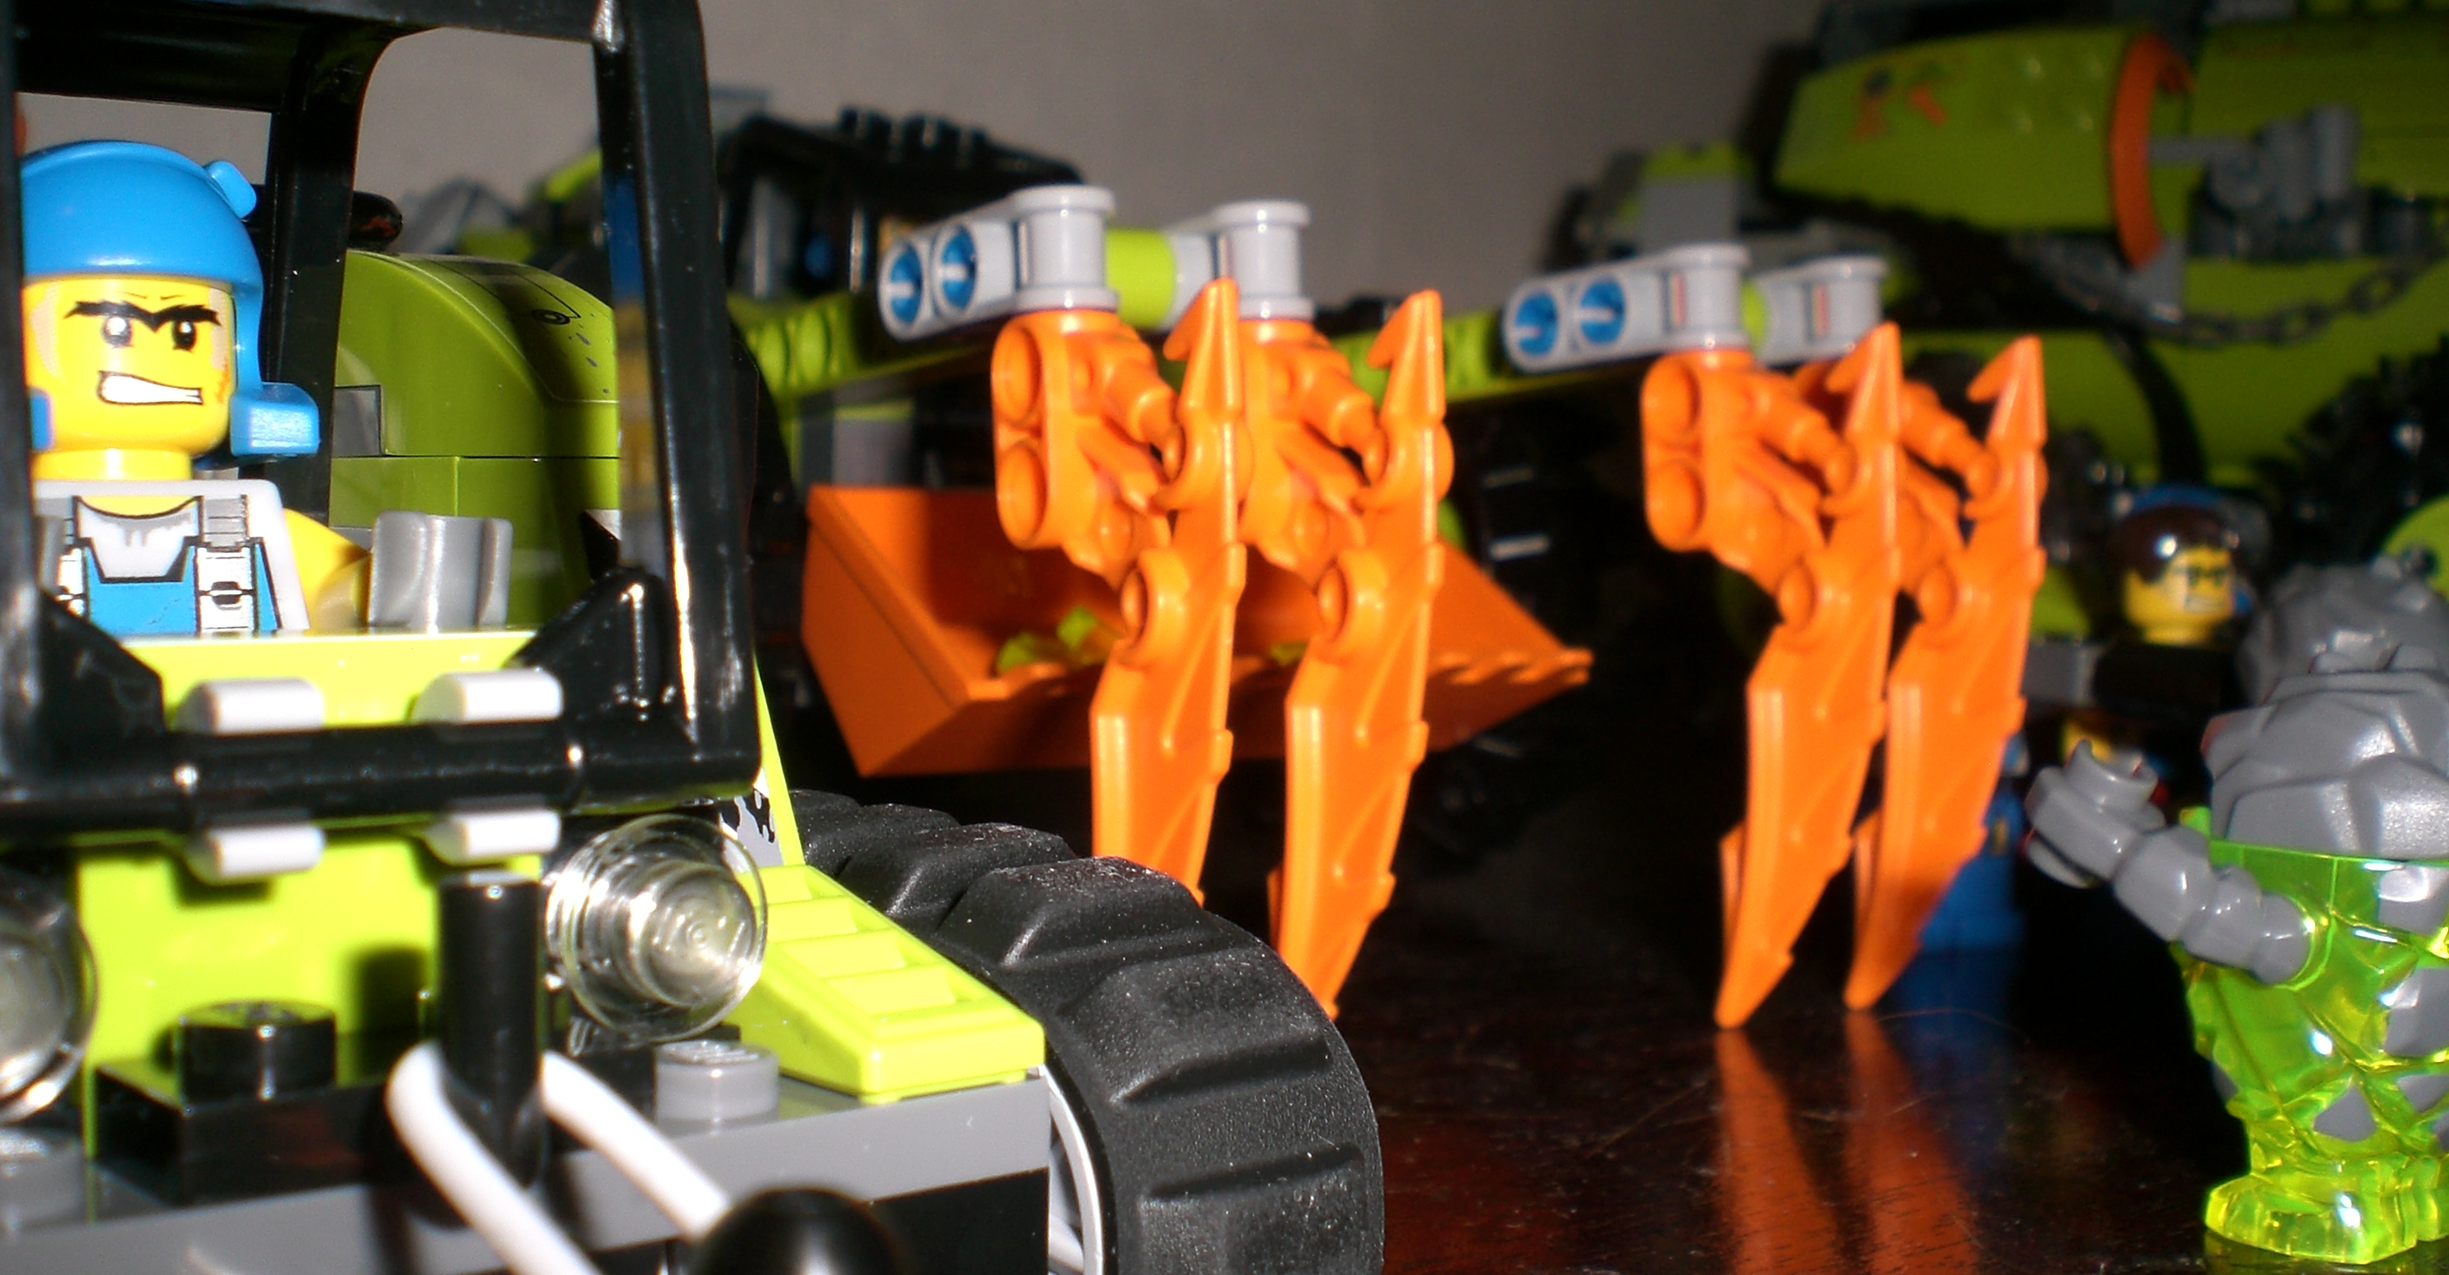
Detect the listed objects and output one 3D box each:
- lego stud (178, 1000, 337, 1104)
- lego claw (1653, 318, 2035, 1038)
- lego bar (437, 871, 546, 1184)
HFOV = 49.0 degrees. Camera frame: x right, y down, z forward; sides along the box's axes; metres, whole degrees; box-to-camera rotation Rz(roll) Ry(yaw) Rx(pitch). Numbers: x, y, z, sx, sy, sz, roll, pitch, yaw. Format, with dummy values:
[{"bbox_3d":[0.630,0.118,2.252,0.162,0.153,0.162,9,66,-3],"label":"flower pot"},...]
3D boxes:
[{"bbox_3d":[-0.032,0.014,0.089,0.005,0.002,0.005,-2,4,-40],"label":"lego stud"},{"bbox_3d":[0.050,0.004,0.213,0.024,0.056,0.024,-1,4,-34],"label":"lego claw"},{"bbox_3d":[-0.024,0.013,0.089,0.003,0.010,0.003,-2,4,-40],"label":"lego bar"}]

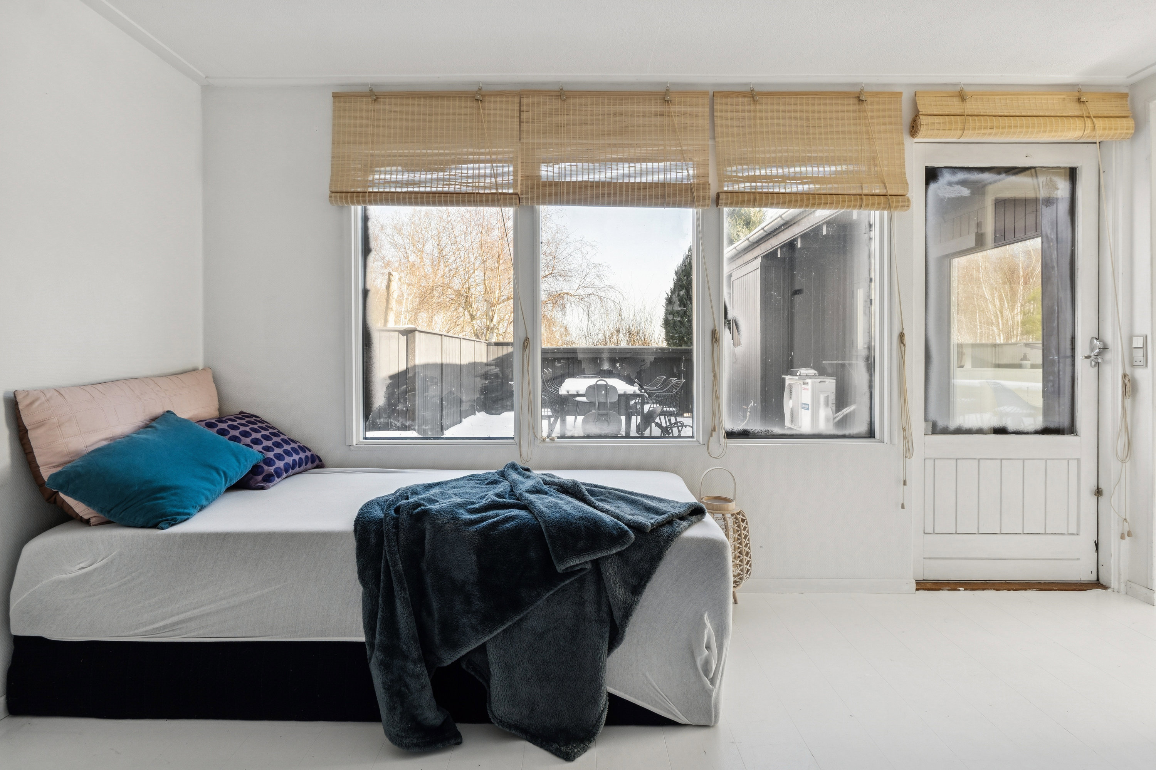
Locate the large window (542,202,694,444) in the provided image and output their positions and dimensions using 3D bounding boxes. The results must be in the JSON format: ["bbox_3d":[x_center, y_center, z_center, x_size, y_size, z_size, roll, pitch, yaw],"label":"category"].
[{"bbox_3d":[0.175,-0.363,2.667,0.691,1.216,0.079,0,2,0],"label":"large window"}]

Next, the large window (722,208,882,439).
[{"bbox_3d":[1.003,-0.372,2.730,0.720,1.200,0.080,0,2,0],"label":"large window"}]

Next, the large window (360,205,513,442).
[{"bbox_3d":[-0.613,-0.363,2.667,0.670,1.216,0.079,0,2,0],"label":"large window"}]

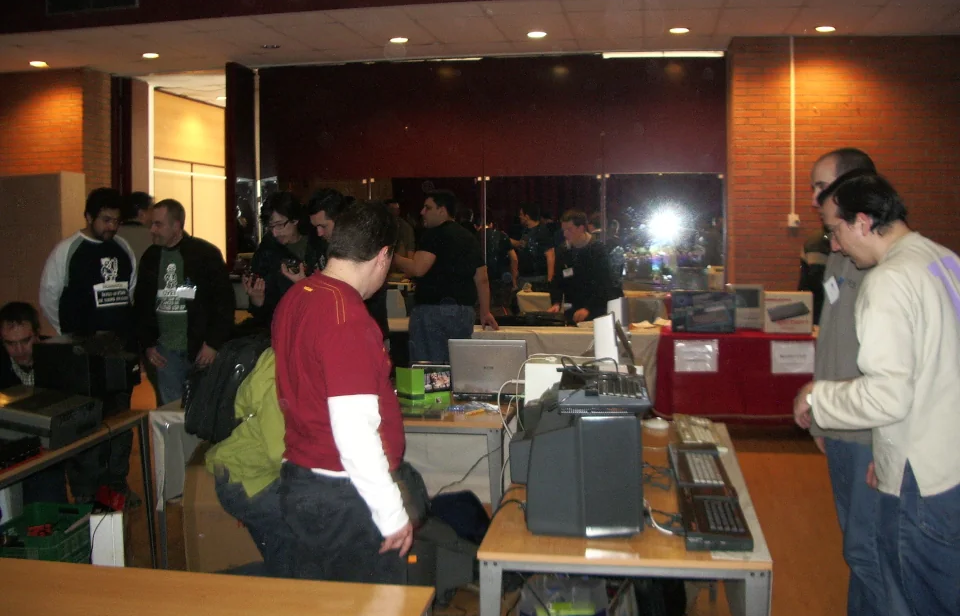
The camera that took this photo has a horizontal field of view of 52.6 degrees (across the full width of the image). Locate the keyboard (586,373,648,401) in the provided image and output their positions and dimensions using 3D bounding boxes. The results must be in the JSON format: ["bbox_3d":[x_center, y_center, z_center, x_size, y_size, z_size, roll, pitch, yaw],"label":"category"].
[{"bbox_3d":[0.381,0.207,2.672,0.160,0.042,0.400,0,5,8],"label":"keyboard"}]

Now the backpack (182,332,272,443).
[{"bbox_3d":[-0.951,0.291,3.600,0.220,0.430,0.300,22,-6,-14],"label":"backpack"}]

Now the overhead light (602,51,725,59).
[{"bbox_3d":[1.616,-2.233,8.548,1.080,0.060,0.100,1,5,11],"label":"overhead light"}]

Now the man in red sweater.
[{"bbox_3d":[-0.360,0.515,2.574,0.410,1.590,0.500,-3,6,-30],"label":"man in red sweater"}]

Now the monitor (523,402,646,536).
[{"bbox_3d":[0.261,0.409,2.624,0.335,0.325,0.345,0,5,6],"label":"monitor"}]

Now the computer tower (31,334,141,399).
[{"bbox_3d":[-1.682,0.284,4.145,0.320,0.320,0.350,1,5,10],"label":"computer tower"}]

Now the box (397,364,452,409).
[{"bbox_3d":[-0.235,0.335,4.118,0.190,0.190,0.130,-3,6,-33],"label":"box"}]

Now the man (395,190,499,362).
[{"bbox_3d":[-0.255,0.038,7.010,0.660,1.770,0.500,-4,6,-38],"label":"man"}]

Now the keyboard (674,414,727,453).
[{"bbox_3d":[0.803,0.457,3.556,0.180,0.060,0.420,1,5,10],"label":"keyboard"}]

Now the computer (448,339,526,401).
[{"bbox_3d":[0.055,0.271,4.376,0.352,0.270,0.310,1,5,9],"label":"computer"}]

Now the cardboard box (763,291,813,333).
[{"bbox_3d":[2.171,0.028,6.820,0.335,0.300,0.120,1,5,10],"label":"cardboard box"}]

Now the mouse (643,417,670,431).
[{"bbox_3d":[0.671,0.443,3.718,0.108,0.036,0.065,0,5,8],"label":"mouse"}]

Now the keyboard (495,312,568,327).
[{"bbox_3d":[0.411,0.103,7.501,0.550,0.060,0.200,1,5,11],"label":"keyboard"}]

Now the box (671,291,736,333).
[{"bbox_3d":[1.604,0.029,6.950,0.445,0.295,0.120,1,5,10],"label":"box"}]

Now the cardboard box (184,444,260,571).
[{"bbox_3d":[-0.921,0.884,3.896,0.450,0.630,0.360,-1,5,-14],"label":"cardboard box"}]

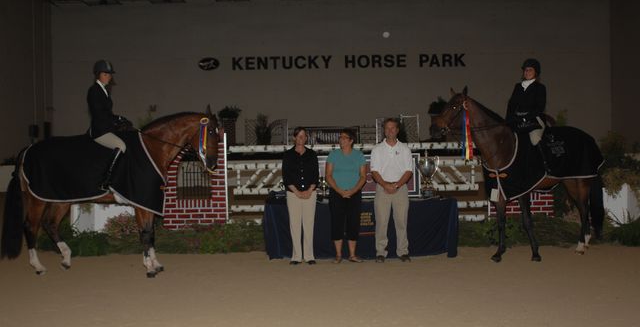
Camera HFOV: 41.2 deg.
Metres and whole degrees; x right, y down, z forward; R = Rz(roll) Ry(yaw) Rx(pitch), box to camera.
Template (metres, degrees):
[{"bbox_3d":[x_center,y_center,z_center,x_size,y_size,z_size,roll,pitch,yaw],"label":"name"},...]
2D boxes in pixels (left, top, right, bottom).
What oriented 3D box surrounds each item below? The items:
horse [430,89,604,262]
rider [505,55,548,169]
[{"bbox_3d":[2.587,0.151,10.733,2.420,2.100,0.700,-2,3,-34],"label":"horse"},{"bbox_3d":[2.581,-0.600,10.650,0.580,1.410,0.620,1,3,40],"label":"rider"}]

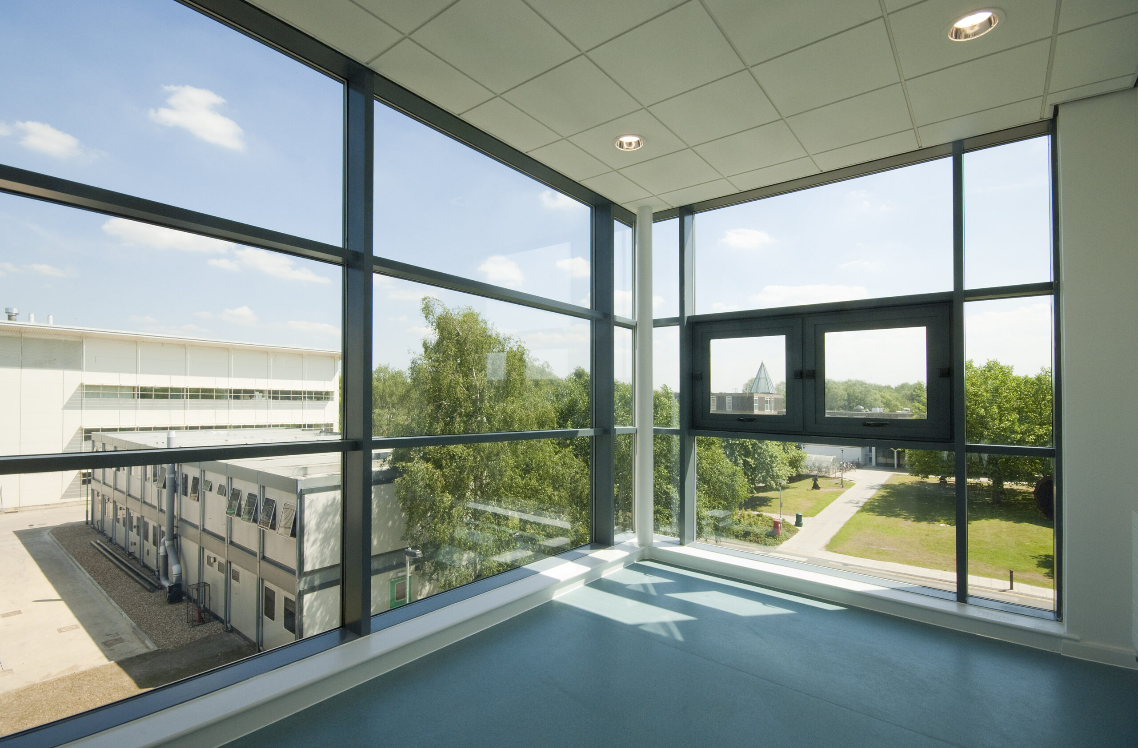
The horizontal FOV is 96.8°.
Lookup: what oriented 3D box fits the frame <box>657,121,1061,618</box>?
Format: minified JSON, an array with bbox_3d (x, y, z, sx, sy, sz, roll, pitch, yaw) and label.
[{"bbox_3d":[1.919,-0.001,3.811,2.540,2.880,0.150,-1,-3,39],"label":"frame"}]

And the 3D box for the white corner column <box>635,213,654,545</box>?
[{"bbox_3d":[0.676,0.032,4.500,0.155,2.990,0.155,1,-2,0],"label":"white corner column"}]

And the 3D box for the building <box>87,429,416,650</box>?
[{"bbox_3d":[-16.573,6.955,29.672,28.705,6.272,12.000,-1,-3,37],"label":"building"}]

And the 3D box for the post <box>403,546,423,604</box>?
[{"bbox_3d":[-5.007,7.650,15.969,0.650,4.150,0.400,-1,-3,39],"label":"post"}]

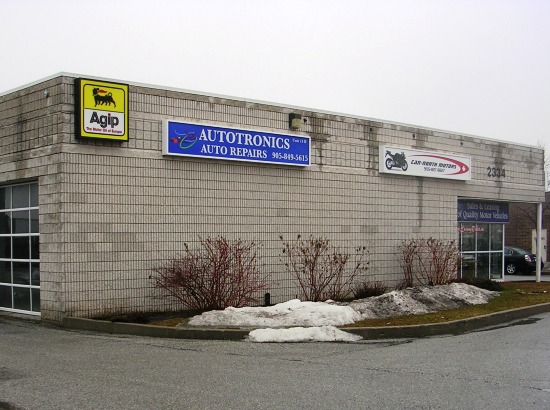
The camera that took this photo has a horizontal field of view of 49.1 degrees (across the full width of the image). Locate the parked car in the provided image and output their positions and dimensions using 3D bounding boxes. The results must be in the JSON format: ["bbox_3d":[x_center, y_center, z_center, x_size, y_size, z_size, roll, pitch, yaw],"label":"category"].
[{"bbox_3d":[11.463,2.801,31.110,1.790,1.470,4.800,2,-4,-36],"label":"parked car"}]

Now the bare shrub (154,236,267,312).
[{"bbox_3d":[-1.391,1.545,13.200,2.300,1.650,1.700,2,-4,-36],"label":"bare shrub"}]

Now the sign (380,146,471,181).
[{"bbox_3d":[4.755,-1.214,18.692,4.083,0.791,0.210,2,-4,-36],"label":"sign"}]

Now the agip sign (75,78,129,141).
[{"bbox_3d":[-3.570,-1.927,12.512,1.022,1.209,0.300,2,-4,-36],"label":"agip sign"}]

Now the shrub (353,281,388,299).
[{"bbox_3d":[2.536,2.231,16.000,0.850,0.450,0.750,2,-4,-36],"label":"shrub"}]

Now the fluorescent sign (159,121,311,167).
[{"bbox_3d":[-0.786,-1.429,14.594,4.119,0.758,0.220,2,-4,-36],"label":"fluorescent sign"}]

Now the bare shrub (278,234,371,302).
[{"bbox_3d":[1.224,1.570,14.900,2.100,1.650,1.500,2,-4,-36],"label":"bare shrub"}]

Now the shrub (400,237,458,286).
[{"bbox_3d":[4.542,1.694,17.600,1.600,1.500,1.400,2,-4,-36],"label":"shrub"}]

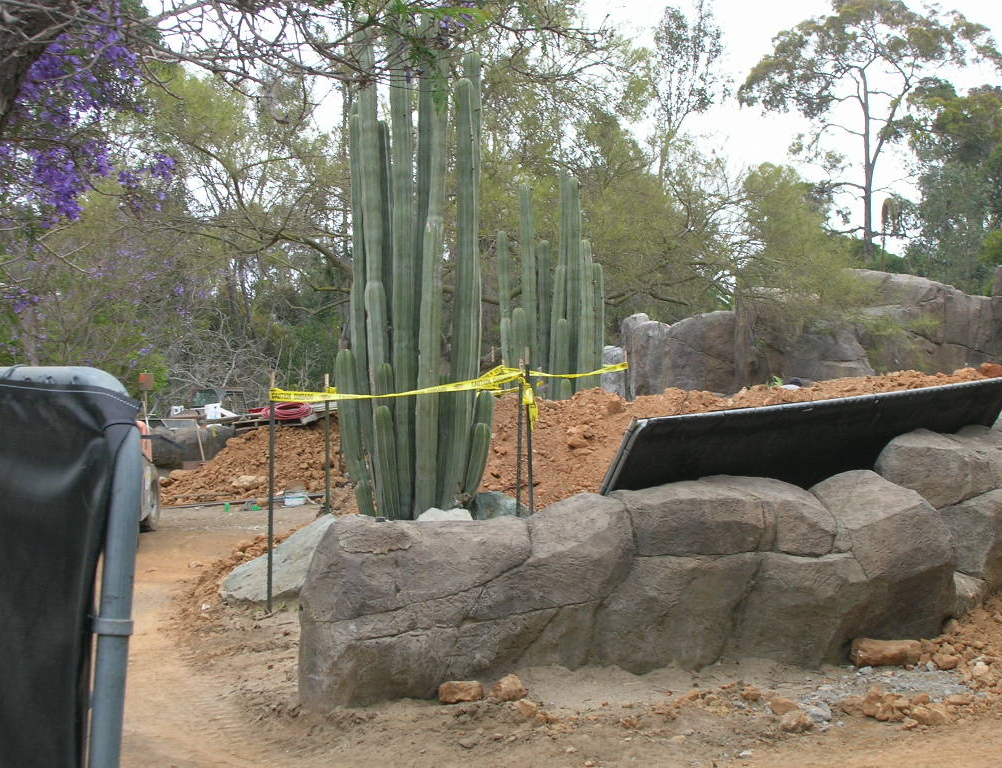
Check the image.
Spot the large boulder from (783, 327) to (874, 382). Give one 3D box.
[{"bbox_3d":[4.292,-0.322,24.500,1.200,0.800,0.800,0,0,0],"label":"large boulder"}]

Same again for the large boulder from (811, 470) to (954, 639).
[{"bbox_3d":[2.231,0.986,10.900,0.850,0.900,0.800,0,0,-5],"label":"large boulder"}]

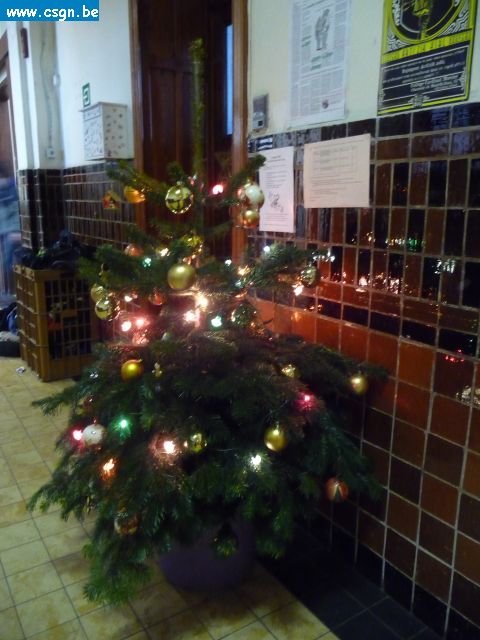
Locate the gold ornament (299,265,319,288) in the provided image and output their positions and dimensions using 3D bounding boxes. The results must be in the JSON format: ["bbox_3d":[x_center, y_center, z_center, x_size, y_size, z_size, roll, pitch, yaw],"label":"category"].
[{"bbox_3d":[0.222,-0.141,1.670,0.058,0.064,0.058,0,13,0],"label":"gold ornament"}]

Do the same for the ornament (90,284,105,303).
[{"bbox_3d":[-0.447,-0.083,1.630,0.054,0.056,0.054,0,13,0],"label":"ornament"}]

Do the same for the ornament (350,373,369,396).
[{"bbox_3d":[0.346,0.190,1.500,0.050,0.054,0.050,-1,14,-5],"label":"ornament"}]

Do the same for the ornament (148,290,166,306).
[{"bbox_3d":[-0.255,-0.068,1.600,0.056,0.056,0.056,0,13,0],"label":"ornament"}]

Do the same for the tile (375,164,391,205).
[{"bbox_3d":[0.418,-0.389,1.489,0.010,0.122,0.058,-9,16,-31],"label":"tile"}]

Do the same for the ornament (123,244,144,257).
[{"bbox_3d":[-0.322,-0.204,1.580,0.060,0.058,0.060,0,13,0],"label":"ornament"}]

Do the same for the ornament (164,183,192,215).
[{"bbox_3d":[-0.174,-0.347,1.480,0.080,0.091,0.080,-2,13,-6],"label":"ornament"}]

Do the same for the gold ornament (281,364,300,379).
[{"bbox_3d":[0.150,0.153,1.540,0.058,0.055,0.058,0,13,0],"label":"gold ornament"}]

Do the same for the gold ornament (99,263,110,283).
[{"bbox_3d":[-0.421,-0.148,1.610,0.044,0.060,0.044,0,13,0],"label":"gold ornament"}]

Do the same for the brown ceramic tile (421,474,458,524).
[{"bbox_3d":[0.566,0.506,1.452,0.010,0.120,0.120,-8,15,-31],"label":"brown ceramic tile"}]

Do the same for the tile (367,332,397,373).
[{"bbox_3d":[0.438,0.103,1.581,0.010,0.121,0.119,-9,16,-31],"label":"tile"}]

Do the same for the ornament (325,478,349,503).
[{"bbox_3d":[0.267,0.471,1.430,0.060,0.065,0.060,-1,14,-5],"label":"ornament"}]

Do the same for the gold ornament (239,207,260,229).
[{"bbox_3d":[0.028,-0.295,1.500,0.058,0.063,0.058,-1,14,-5],"label":"gold ornament"}]

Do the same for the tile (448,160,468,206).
[{"bbox_3d":[0.556,-0.348,1.309,0.010,0.120,0.055,-9,16,-32],"label":"tile"}]

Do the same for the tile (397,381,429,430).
[{"bbox_3d":[0.504,0.247,1.508,0.010,0.118,0.119,-9,16,-31],"label":"tile"}]

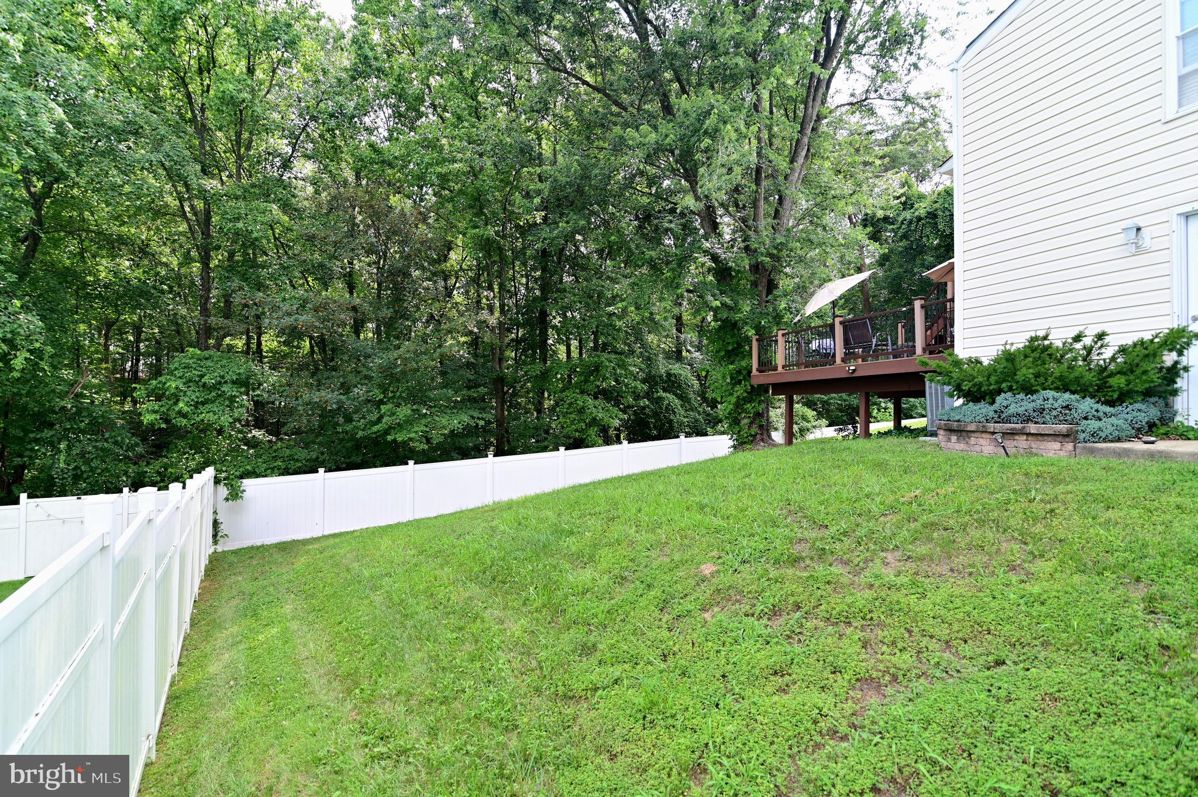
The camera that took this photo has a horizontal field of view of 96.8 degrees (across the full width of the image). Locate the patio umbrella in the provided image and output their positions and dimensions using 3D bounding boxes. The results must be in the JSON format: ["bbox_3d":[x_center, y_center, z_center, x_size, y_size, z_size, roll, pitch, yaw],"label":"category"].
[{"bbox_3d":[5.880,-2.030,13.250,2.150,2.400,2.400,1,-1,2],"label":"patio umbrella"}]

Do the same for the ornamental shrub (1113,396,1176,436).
[{"bbox_3d":[4.990,0.165,4.870,0.500,0.350,0.450,1,-1,-21],"label":"ornamental shrub"}]

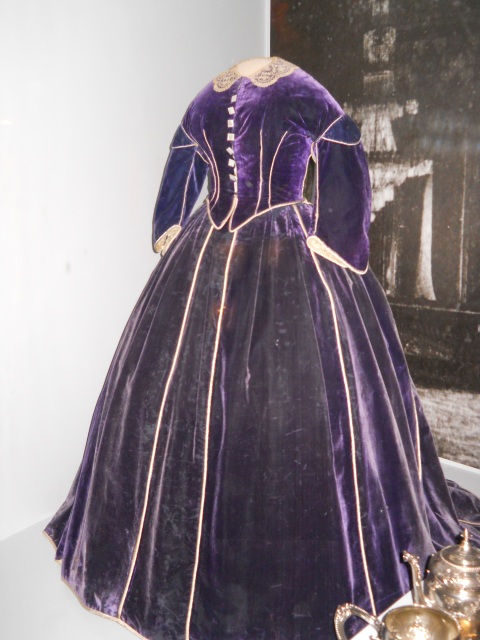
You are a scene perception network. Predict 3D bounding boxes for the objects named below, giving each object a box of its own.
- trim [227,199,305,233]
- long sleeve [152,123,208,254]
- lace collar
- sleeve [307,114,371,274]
[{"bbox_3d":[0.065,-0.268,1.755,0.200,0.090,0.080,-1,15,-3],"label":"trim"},{"bbox_3d":[-0.167,-0.369,1.920,0.140,0.370,0.180,8,16,27],"label":"long sleeve"},{"bbox_3d":[0.037,-0.633,1.765,0.210,0.085,0.160,7,16,25],"label":"lace collar"},{"bbox_3d":[0.245,-0.313,1.705,0.145,0.390,0.190,7,16,25],"label":"sleeve"}]

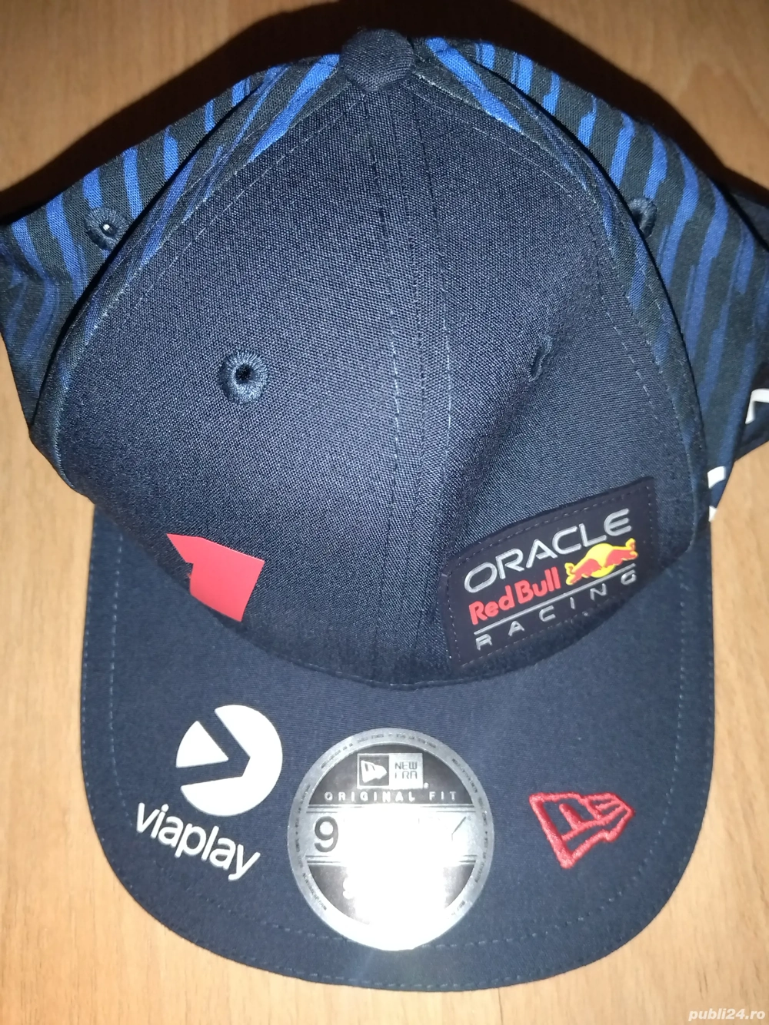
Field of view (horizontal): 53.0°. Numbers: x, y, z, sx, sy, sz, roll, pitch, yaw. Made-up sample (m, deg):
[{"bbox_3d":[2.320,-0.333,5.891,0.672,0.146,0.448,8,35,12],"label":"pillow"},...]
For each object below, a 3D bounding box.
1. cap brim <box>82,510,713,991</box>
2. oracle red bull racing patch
[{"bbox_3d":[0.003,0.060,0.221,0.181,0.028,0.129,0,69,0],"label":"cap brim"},{"bbox_3d":[0.044,0.016,0.203,0.063,0.038,0.008,-20,31,-9],"label":"oracle red bull racing patch"}]

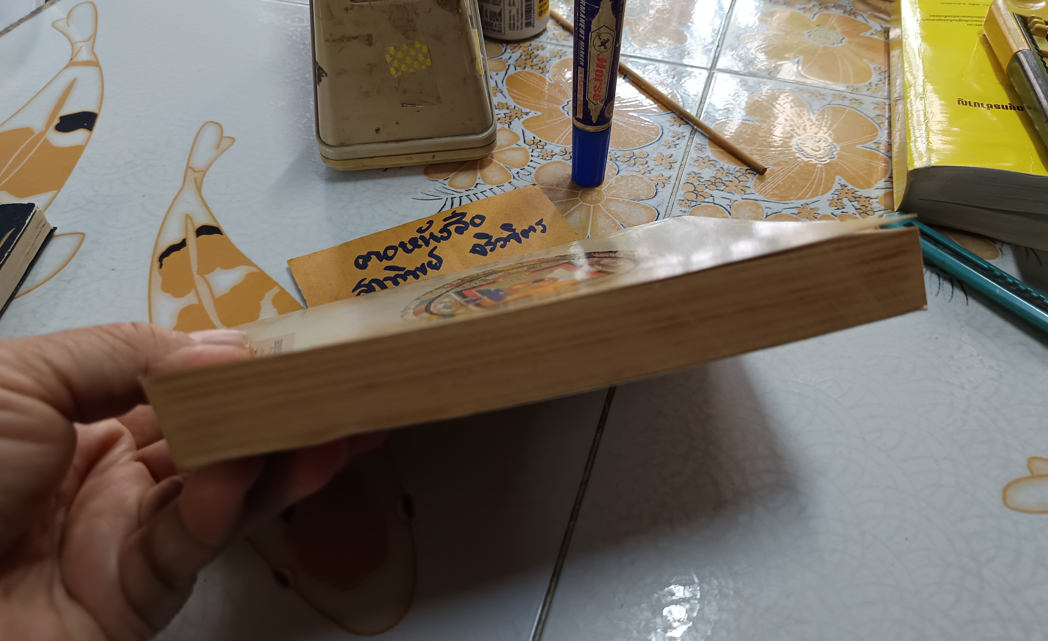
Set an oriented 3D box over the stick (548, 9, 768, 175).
[{"bbox_3d":[0.059,-0.133,0.394,0.004,0.004,0.200,-25,53,-20],"label":"stick"}]

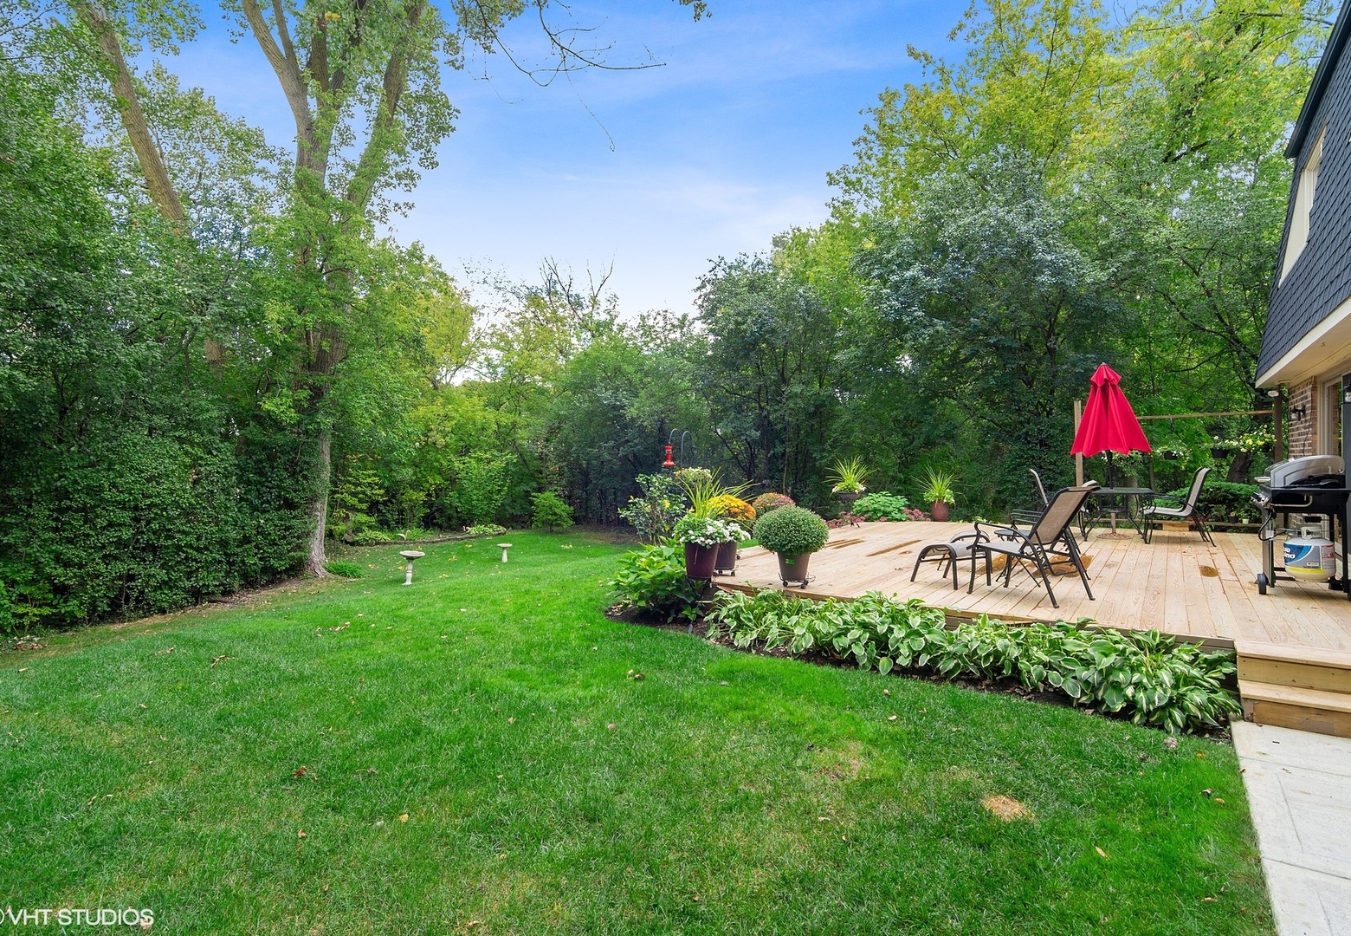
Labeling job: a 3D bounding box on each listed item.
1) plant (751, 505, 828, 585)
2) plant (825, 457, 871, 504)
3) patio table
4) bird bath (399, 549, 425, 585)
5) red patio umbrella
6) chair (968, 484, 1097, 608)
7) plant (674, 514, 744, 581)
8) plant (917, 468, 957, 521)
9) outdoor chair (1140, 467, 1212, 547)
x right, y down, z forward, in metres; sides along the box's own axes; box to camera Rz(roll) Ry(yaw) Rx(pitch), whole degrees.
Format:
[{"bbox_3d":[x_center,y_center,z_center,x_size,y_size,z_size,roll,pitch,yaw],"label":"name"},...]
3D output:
[{"bbox_3d":[1.086,0.722,5.894,0.680,0.720,0.680,0,1,0],"label":"plant"},{"bbox_3d":[2.963,0.207,10.700,0.720,0.800,0.700,0,1,0],"label":"plant"},{"bbox_3d":[6.417,0.673,9.084,0.960,0.700,0.960,1,1,30],"label":"patio table"},{"bbox_3d":[-4.393,1.660,10.431,0.400,0.575,0.400,0,1,0],"label":"bird bath"},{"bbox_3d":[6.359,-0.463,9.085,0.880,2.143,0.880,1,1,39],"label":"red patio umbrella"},{"bbox_3d":[2.987,0.617,5.302,0.600,0.950,0.790,-1,1,-40],"label":"chair"},{"bbox_3d":[0.314,0.753,5.950,0.620,0.600,0.580,0,1,0],"label":"plant"},{"bbox_3d":[4.979,0.511,11.850,0.660,1.020,0.640,0,1,0],"label":"plant"},{"bbox_3d":[7.006,0.514,8.760,0.780,1.030,0.580,1,1,29],"label":"outdoor chair"}]

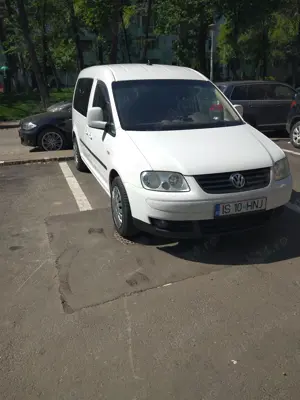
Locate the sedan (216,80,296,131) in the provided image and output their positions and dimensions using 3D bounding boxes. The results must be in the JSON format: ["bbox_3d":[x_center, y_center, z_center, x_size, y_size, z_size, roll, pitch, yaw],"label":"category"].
[{"bbox_3d":[3.371,-3.023,9.875,4.950,1.680,1.920,-10,23,-26],"label":"sedan"}]

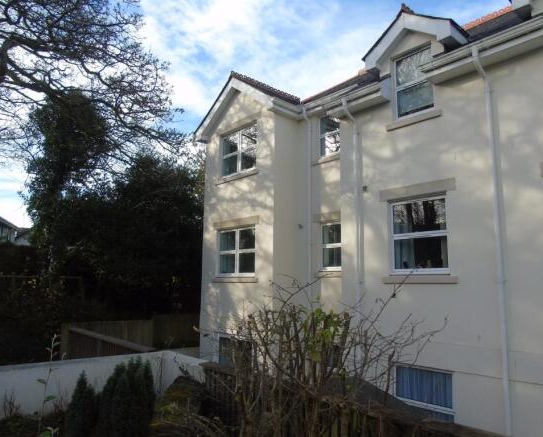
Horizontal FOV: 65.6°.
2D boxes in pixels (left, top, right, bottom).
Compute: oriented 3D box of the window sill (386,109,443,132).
[{"bbox_3d":[2.413,-1.623,7.076,0.126,0.107,0.989,9,-12,-42],"label":"window sill"}]

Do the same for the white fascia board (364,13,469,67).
[{"bbox_3d":[2.430,-3.121,7.309,0.485,0.795,1.628,9,-12,-42],"label":"white fascia board"}]

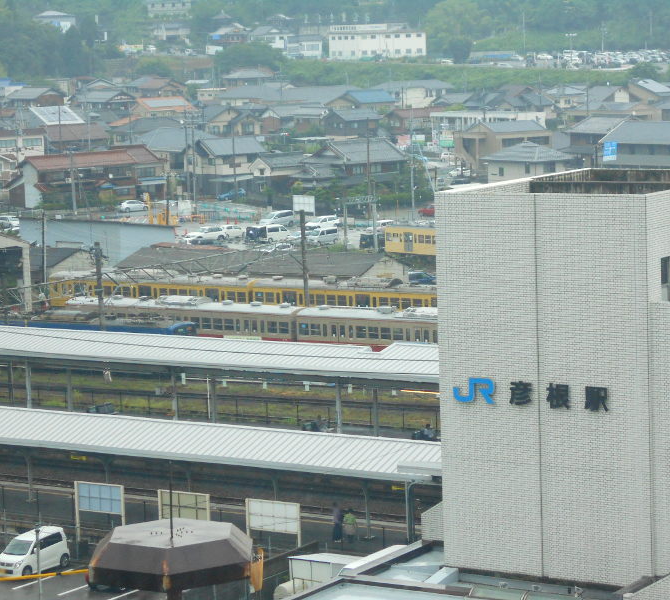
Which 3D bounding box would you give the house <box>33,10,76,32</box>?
[{"bbox_3d":[-85.610,-84.696,690.000,11.000,7.000,9.000,-4,7,-15],"label":"house"}]

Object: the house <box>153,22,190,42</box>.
[{"bbox_3d":[-53.022,-85.899,730.000,12.000,6.500,8.000,-3,7,-5],"label":"house"}]

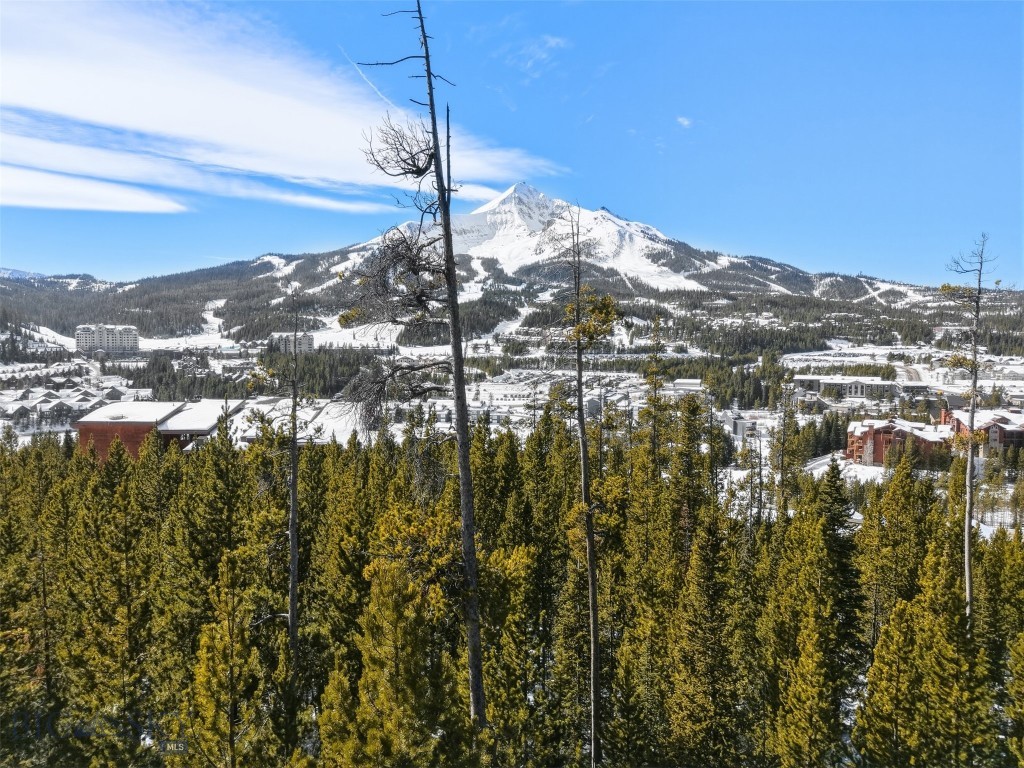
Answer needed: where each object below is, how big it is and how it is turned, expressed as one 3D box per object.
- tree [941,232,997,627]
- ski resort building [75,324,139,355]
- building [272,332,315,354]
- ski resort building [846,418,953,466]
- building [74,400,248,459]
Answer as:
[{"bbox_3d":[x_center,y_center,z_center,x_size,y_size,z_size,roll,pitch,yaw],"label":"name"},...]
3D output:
[{"bbox_3d":[23.197,3.372,36.000,2.900,22.500,2.900,0,3,0],"label":"tree"},{"bbox_3d":[-469.437,-51.708,825.000,62.000,35.000,23.000,-2,3,-29],"label":"ski resort building"},{"bbox_3d":[-246.197,-45.070,800.000,45.000,26.000,20.000,-1,3,-16],"label":"building"},{"bbox_3d":[155.546,23.884,285.000,36.000,16.500,22.000,2,3,30],"label":"ski resort building"},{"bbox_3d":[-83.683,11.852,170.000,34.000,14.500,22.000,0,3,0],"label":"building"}]

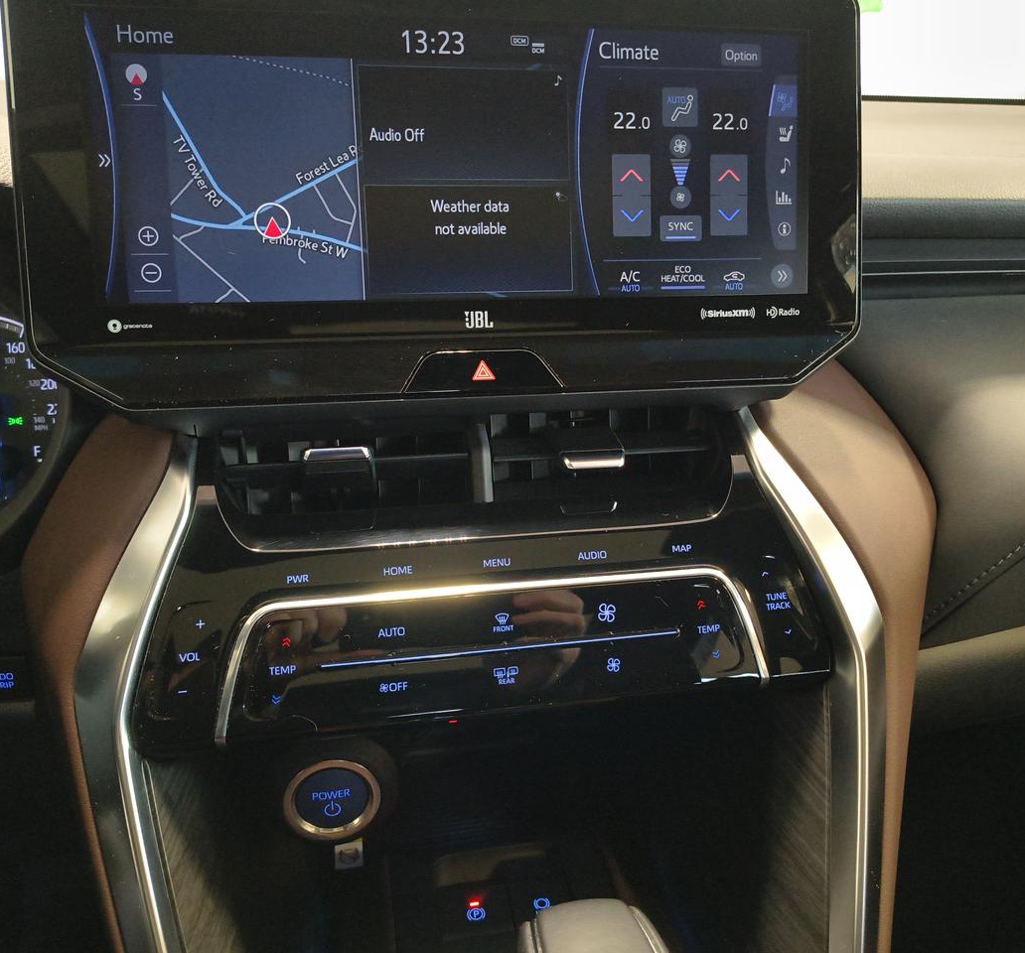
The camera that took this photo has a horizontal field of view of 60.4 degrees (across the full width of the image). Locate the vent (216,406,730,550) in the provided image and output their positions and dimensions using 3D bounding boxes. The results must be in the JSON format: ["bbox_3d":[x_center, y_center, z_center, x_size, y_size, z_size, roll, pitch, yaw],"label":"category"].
[{"bbox_3d":[-0.014,0.000,0.381,0.214,0.057,0.042,-3,-7,-10],"label":"vent"}]

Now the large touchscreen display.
[{"bbox_3d":[-0.015,-0.129,0.365,0.292,0.110,0.012,-3,7,-10],"label":"large touchscreen display"}]

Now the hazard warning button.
[{"bbox_3d":[-0.012,-0.044,0.367,0.066,0.017,0.010,-3,-11,-10],"label":"hazard warning button"}]

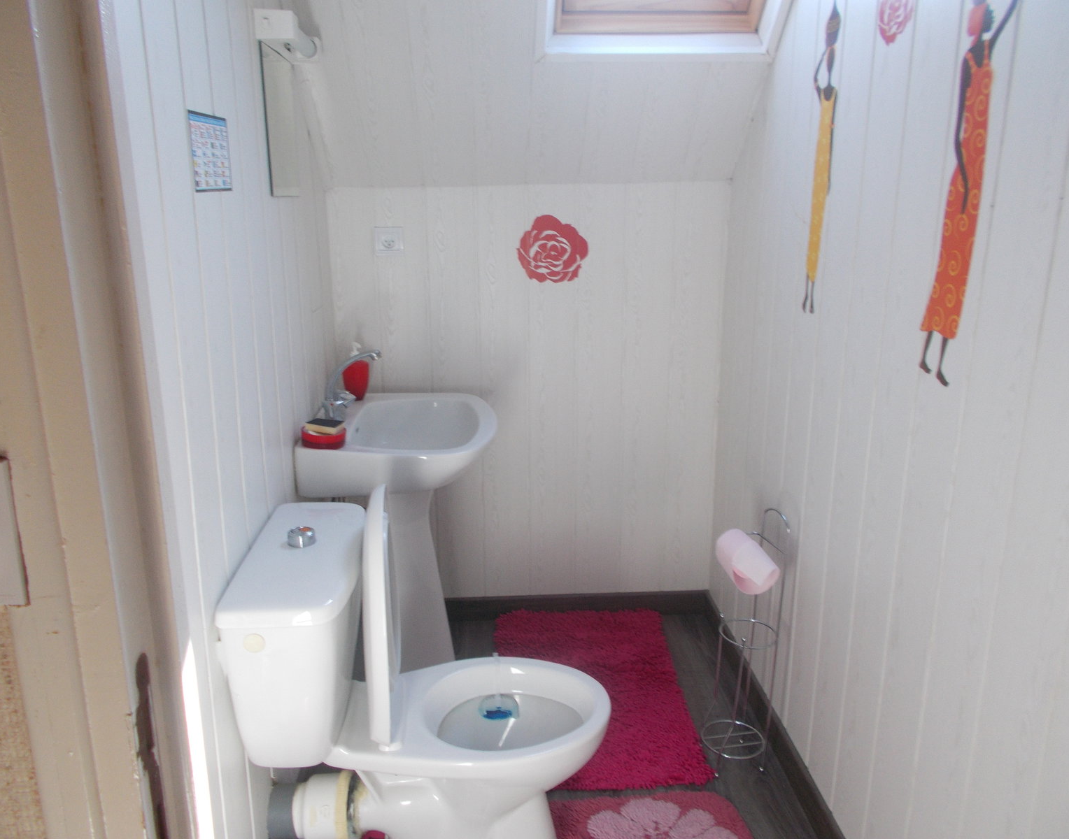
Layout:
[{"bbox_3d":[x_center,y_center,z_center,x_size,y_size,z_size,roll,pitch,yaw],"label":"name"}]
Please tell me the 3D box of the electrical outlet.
[{"bbox_3d":[-0.419,-0.513,2.422,0.081,0.081,0.015,-1,16,-4],"label":"electrical outlet"}]

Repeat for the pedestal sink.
[{"bbox_3d":[-0.336,0.387,2.278,0.467,0.806,0.584,-1,16,-4],"label":"pedestal sink"}]

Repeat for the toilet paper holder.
[{"bbox_3d":[0.495,0.531,2.020,0.153,0.675,0.168,-1,16,-4],"label":"toilet paper holder"}]

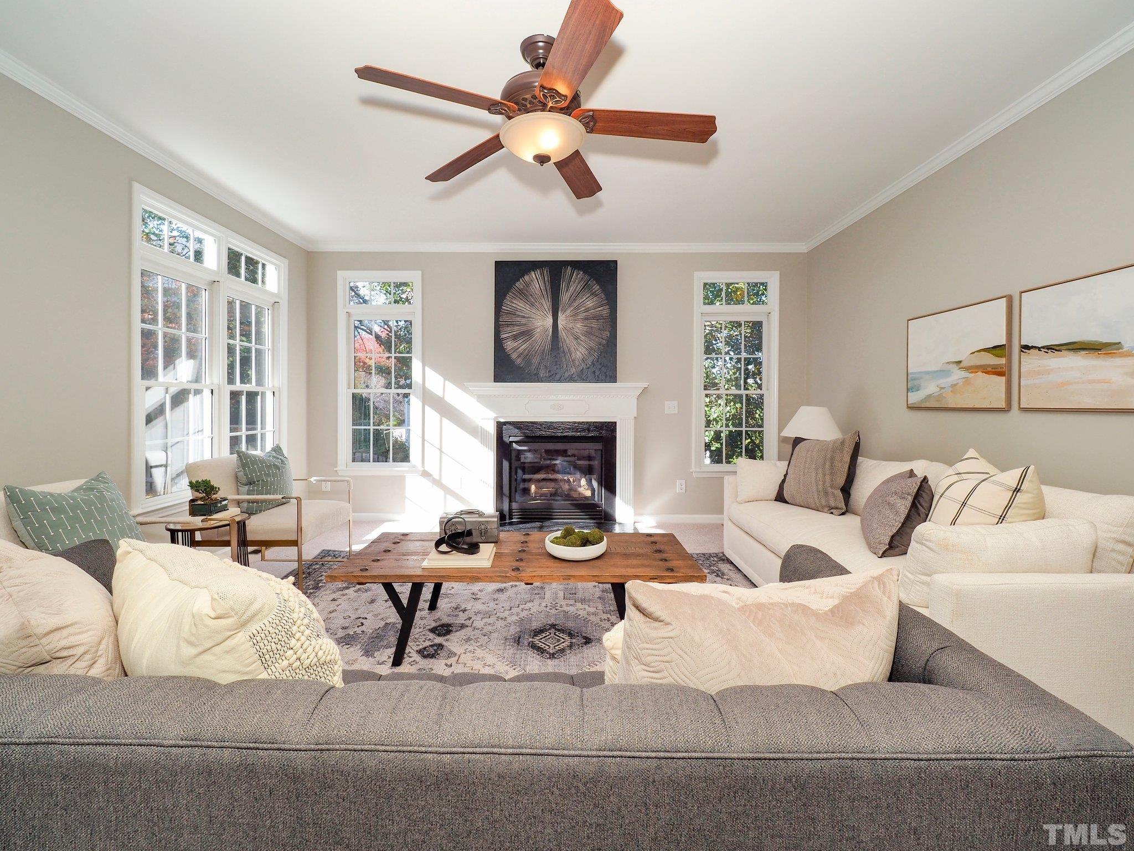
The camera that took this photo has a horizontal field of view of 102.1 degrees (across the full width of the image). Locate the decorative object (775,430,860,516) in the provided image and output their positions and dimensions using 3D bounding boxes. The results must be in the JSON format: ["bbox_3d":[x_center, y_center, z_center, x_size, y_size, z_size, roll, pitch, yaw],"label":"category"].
[{"bbox_3d":[1.670,0.300,3.100,0.180,0.490,0.470,22,-11,-31],"label":"decorative object"}]

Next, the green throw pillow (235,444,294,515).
[{"bbox_3d":[-2.100,0.380,3.180,0.150,0.430,0.430,-13,0,10],"label":"green throw pillow"}]

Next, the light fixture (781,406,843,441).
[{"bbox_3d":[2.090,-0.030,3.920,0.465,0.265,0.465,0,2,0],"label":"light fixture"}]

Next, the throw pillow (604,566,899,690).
[{"bbox_3d":[0.345,0.474,0.870,0.480,0.460,0.180,0,17,-4],"label":"throw pillow"}]

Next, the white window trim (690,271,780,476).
[{"bbox_3d":[1.600,-0.490,4.370,0.820,1.930,0.120,0,2,0],"label":"white window trim"}]

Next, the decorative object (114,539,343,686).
[{"bbox_3d":[-0.705,0.475,0.950,0.480,0.470,0.190,1,24,34],"label":"decorative object"}]

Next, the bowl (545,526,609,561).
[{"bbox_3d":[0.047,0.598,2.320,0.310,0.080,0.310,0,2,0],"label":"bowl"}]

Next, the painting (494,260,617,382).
[{"bbox_3d":[-0.104,-0.977,4.300,1.150,1.150,0.050,0,2,0],"label":"painting"}]

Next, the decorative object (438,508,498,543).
[{"bbox_3d":[-0.510,0.521,2.415,0.290,0.158,0.120,0,2,0],"label":"decorative object"}]

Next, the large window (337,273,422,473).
[{"bbox_3d":[-1.834,-0.516,4.490,0.830,1.950,0.120,0,2,0],"label":"large window"}]

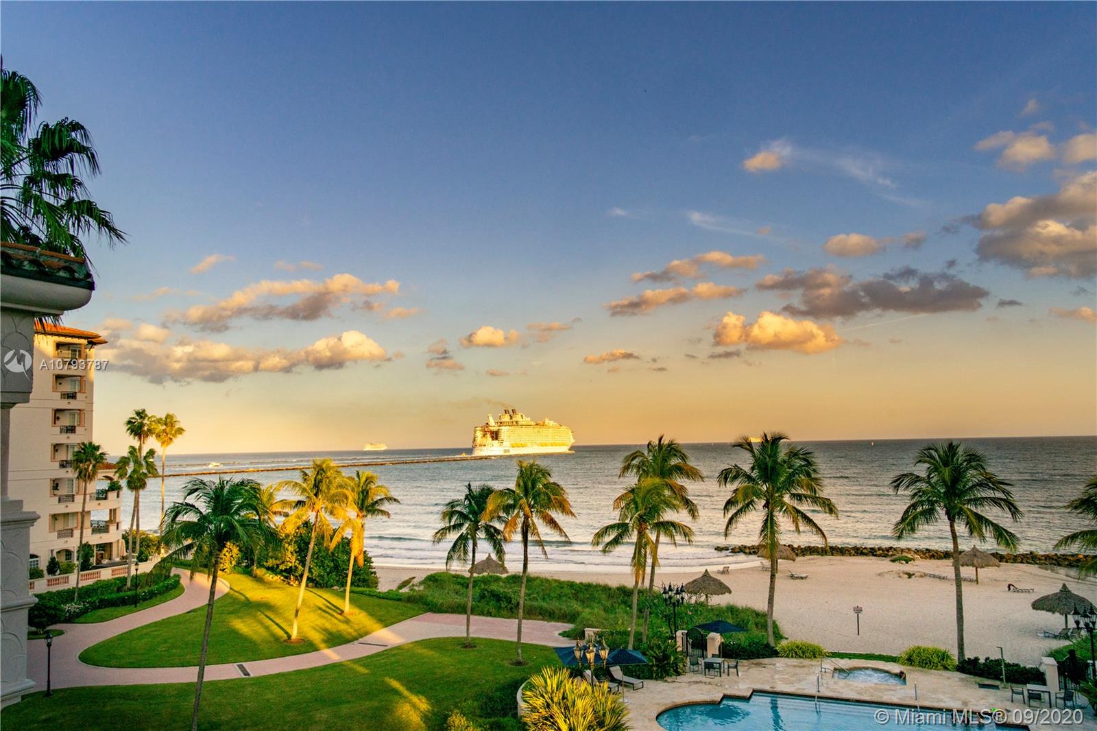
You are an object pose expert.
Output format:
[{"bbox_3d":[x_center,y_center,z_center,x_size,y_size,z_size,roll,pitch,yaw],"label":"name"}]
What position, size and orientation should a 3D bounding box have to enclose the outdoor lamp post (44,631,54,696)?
[{"bbox_3d":[-26.039,15.515,38.068,0.420,3.229,0.420,3,-7,-33],"label":"outdoor lamp post"}]

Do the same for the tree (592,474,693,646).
[{"bbox_3d":[5.539,11.672,42.260,5.838,10.087,5.546,-2,-6,6],"label":"tree"}]

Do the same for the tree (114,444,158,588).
[{"bbox_3d":[-33.711,12.419,59.553,3.185,11.931,3.185,2,-7,-29],"label":"tree"}]

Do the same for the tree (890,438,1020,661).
[{"bbox_3d":[22.180,10.109,39.516,6.219,11.923,6.033,-4,-7,28],"label":"tree"}]

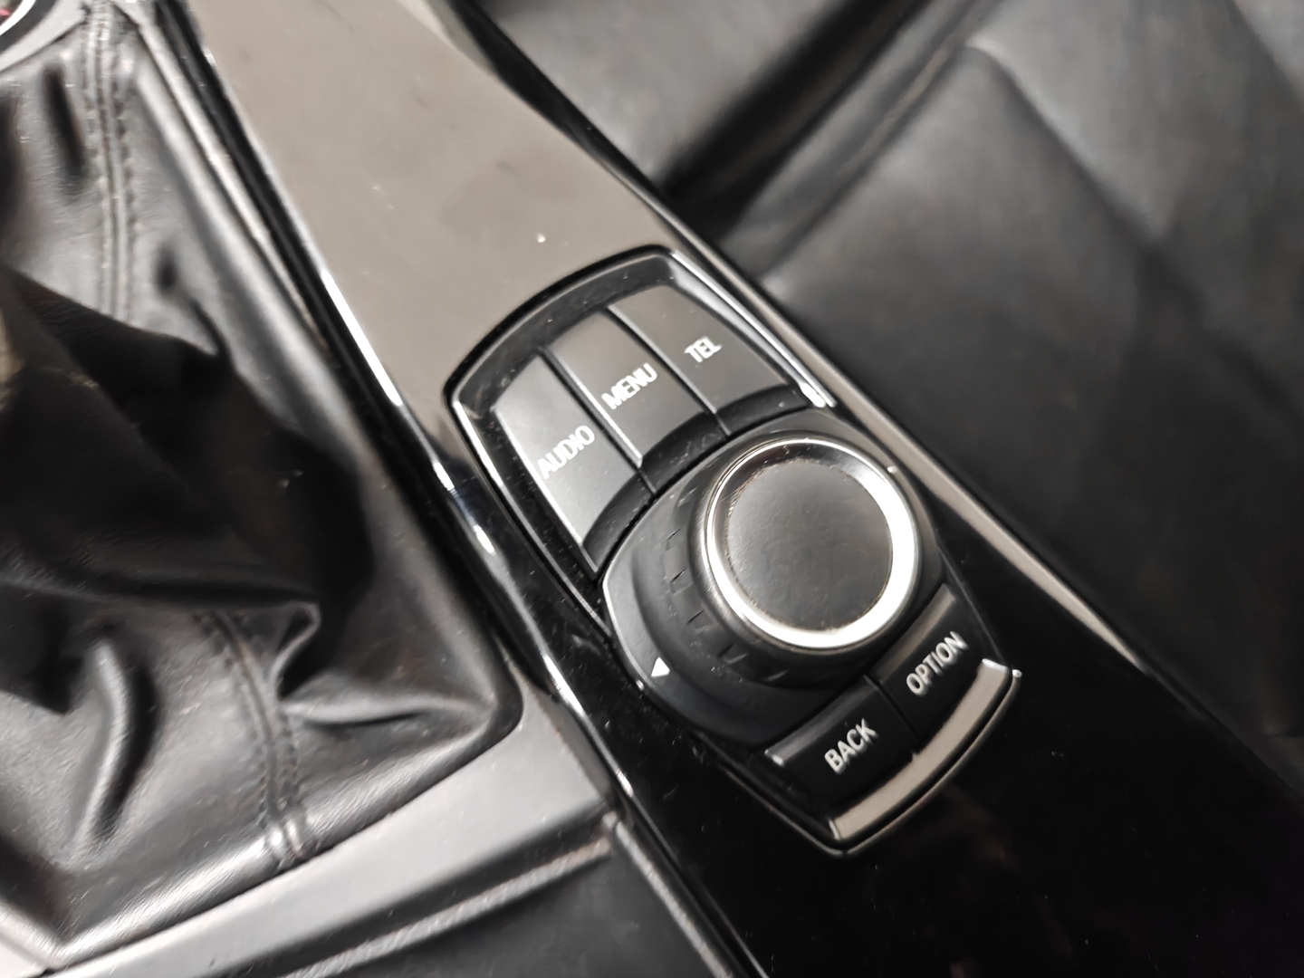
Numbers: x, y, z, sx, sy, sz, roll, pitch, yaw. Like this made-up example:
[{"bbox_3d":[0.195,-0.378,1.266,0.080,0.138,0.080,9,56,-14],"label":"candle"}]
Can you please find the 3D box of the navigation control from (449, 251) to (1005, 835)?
[{"bbox_3d":[0.019,0.004,0.163,0.065,0.027,0.123,-38,82,-15],"label":"navigation control"}]

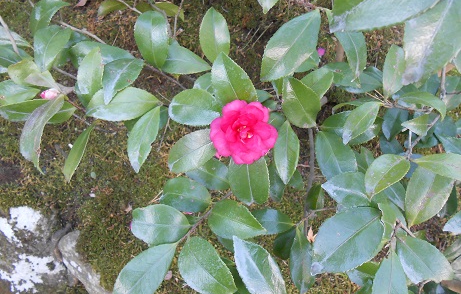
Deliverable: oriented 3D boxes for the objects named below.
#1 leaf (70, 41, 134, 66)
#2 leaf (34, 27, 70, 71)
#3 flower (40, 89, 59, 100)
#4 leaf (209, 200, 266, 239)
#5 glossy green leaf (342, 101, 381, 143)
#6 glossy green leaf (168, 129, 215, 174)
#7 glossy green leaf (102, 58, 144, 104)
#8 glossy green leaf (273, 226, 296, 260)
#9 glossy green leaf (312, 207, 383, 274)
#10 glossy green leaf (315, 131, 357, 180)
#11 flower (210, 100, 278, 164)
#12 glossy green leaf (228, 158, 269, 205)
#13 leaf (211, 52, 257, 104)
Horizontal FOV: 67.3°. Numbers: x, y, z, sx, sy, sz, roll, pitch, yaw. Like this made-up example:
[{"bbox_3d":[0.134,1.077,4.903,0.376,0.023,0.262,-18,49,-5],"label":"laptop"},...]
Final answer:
[{"bbox_3d":[-0.169,-0.124,0.470,0.099,0.013,0.042,9,89,6],"label":"leaf"},{"bbox_3d":[-0.196,-0.108,0.383,0.032,0.014,0.062,13,76,1],"label":"leaf"},{"bbox_3d":[-0.203,-0.059,0.390,0.022,0.014,0.014,-9,60,-12],"label":"flower"},{"bbox_3d":[0.008,0.079,0.378,0.067,0.012,0.038,20,73,4],"label":"leaf"},{"bbox_3d":[0.139,-0.026,0.367,0.029,0.012,0.057,41,95,16],"label":"glossy green leaf"},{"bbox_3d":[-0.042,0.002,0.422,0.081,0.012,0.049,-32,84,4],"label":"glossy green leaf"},{"bbox_3d":[-0.133,-0.081,0.430,0.037,0.013,0.070,40,90,16],"label":"glossy green leaf"},{"bbox_3d":[0.067,0.117,0.420,0.028,0.010,0.047,26,103,15],"label":"glossy green leaf"},{"bbox_3d":[0.124,0.101,0.362,0.097,0.014,0.055,-45,65,9],"label":"glossy green leaf"},{"bbox_3d":[0.116,0.011,0.380,0.036,0.012,0.068,-24,81,-5],"label":"glossy green leaf"},{"bbox_3d":[0.015,-0.015,0.370,0.071,0.036,0.068,0,84,0],"label":"flower"},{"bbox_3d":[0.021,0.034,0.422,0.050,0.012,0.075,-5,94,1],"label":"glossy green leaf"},{"bbox_3d":[0.003,-0.067,0.359,0.040,0.065,0.013,-19,20,-4],"label":"leaf"}]

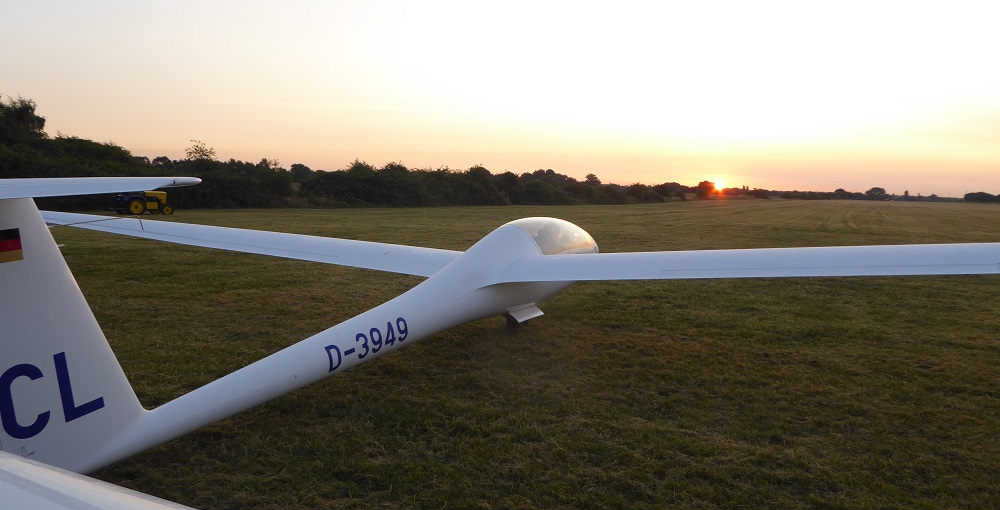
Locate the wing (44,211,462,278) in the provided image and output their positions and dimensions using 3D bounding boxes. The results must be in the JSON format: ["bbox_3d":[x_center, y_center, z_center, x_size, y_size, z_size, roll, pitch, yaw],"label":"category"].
[{"bbox_3d":[-3.535,-0.239,7.973,6.915,0.165,0.920,6,13,24],"label":"wing"}]

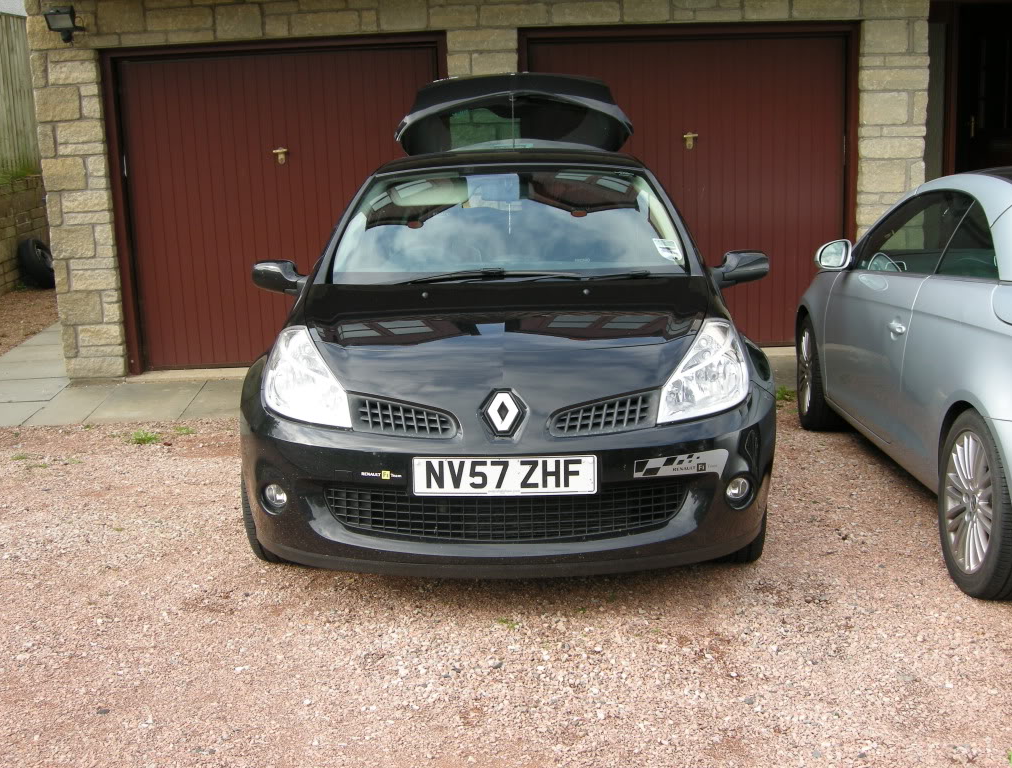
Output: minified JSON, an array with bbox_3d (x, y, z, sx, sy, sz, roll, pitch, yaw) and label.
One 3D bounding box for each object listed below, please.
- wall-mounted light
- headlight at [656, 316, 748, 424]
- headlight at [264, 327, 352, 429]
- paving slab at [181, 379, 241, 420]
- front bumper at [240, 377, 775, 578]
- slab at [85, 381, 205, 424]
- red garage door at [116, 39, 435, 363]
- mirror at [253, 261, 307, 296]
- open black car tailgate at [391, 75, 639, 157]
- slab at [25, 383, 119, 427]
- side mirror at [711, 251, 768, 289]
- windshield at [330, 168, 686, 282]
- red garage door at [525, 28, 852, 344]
[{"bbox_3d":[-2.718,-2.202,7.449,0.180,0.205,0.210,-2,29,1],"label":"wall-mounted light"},{"bbox_3d":[0.601,-0.050,3.726,0.302,0.238,0.420,-1,11,2],"label":"headlight"},{"bbox_3d":[-0.603,-0.022,3.730,0.310,0.270,0.460,-1,10,1],"label":"headlight"},{"bbox_3d":[-1.720,0.110,7.790,0.580,0.050,0.900,-2,11,-1],"label":"paving slab"},{"bbox_3d":[0.004,0.253,3.690,1.740,0.530,0.580,-1,10,1],"label":"front bumper"},{"bbox_3d":[-2.300,0.133,7.790,0.580,0.050,0.900,-2,11,-1],"label":"slab"},{"bbox_3d":[-1.481,-1.142,8.083,2.108,2.110,0.080,-2,14,1],"label":"red garage door"},{"bbox_3d":[-0.887,-0.411,4.730,0.220,0.145,0.140,-1,10,1],"label":"mirror"},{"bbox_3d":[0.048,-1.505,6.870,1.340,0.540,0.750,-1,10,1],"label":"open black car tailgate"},{"bbox_3d":[-2.745,0.148,7.710,0.380,0.050,0.960,-3,14,-5],"label":"slab"},{"bbox_3d":[0.905,-0.448,4.720,0.225,0.140,0.130,-1,11,2],"label":"side mirror"},{"bbox_3d":[0.014,-0.603,4.713,1.345,0.140,0.880,-1,38,2],"label":"windshield"},{"bbox_3d":[1.219,-1.289,8.080,2.160,2.100,0.100,-2,11,-1],"label":"red garage door"}]

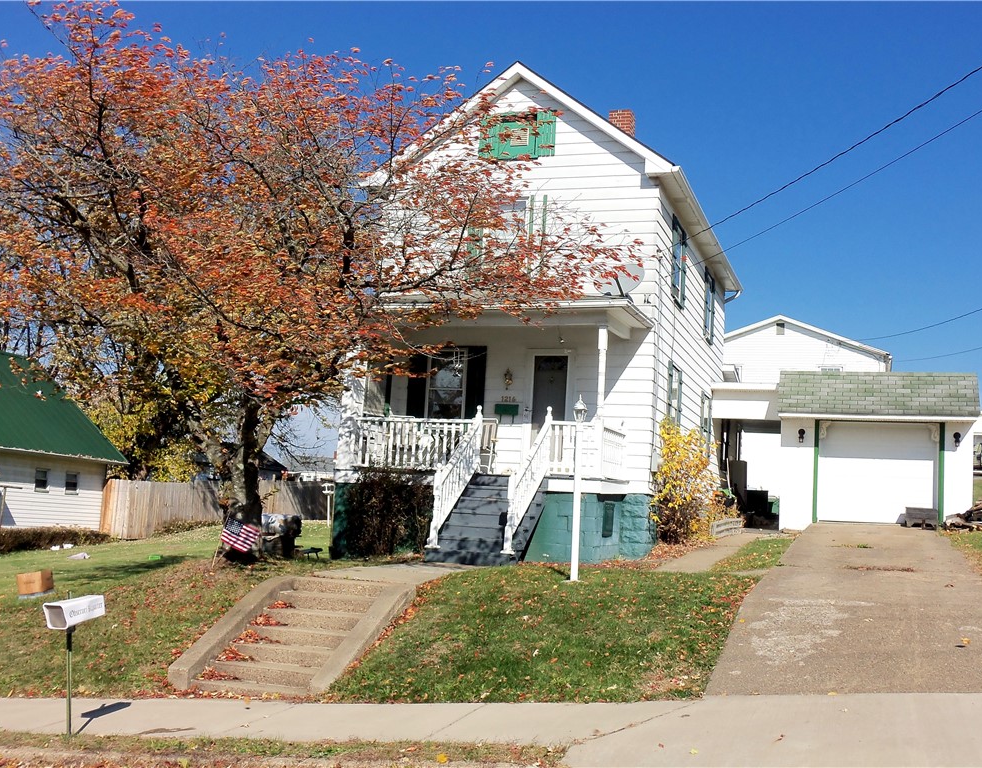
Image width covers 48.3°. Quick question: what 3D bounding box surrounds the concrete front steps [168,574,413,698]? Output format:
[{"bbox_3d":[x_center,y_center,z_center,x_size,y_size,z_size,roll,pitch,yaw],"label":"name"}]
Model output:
[{"bbox_3d":[-1.946,2.611,11.498,1.714,1.061,2.315,1,-7,21],"label":"concrete front steps"}]

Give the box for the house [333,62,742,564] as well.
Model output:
[{"bbox_3d":[1.321,-0.960,21.535,5.680,8.650,12.700,1,-7,19],"label":"house"}]

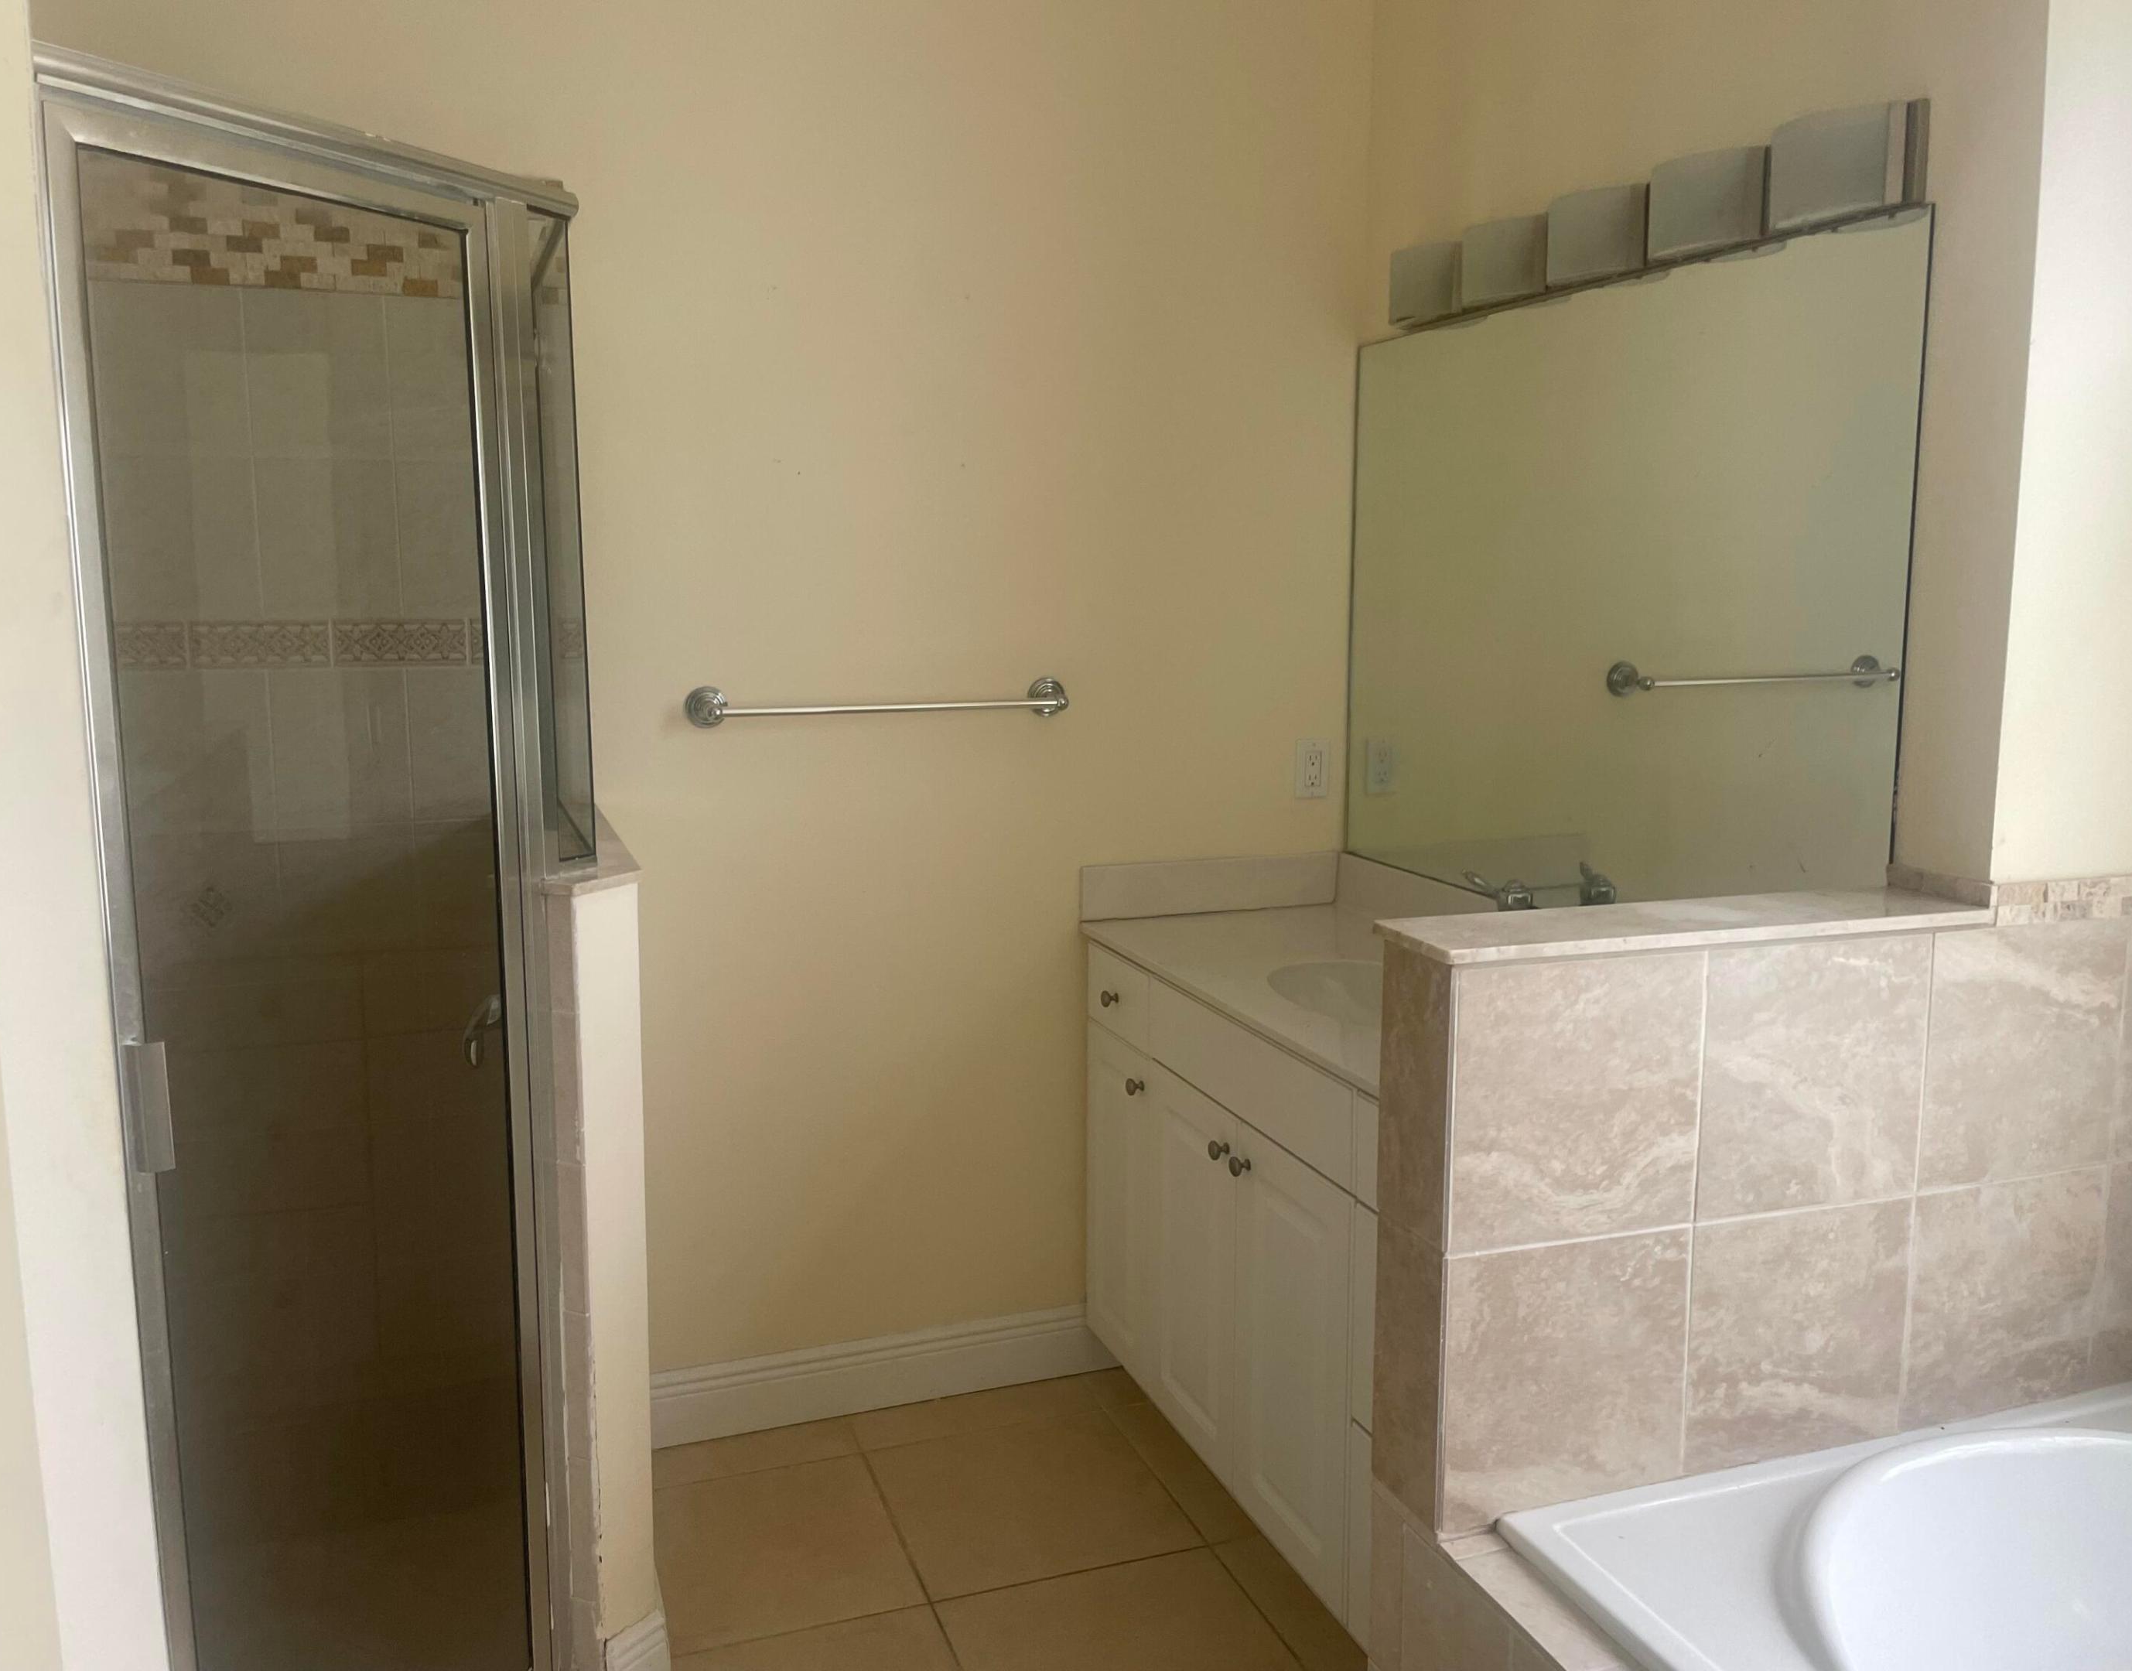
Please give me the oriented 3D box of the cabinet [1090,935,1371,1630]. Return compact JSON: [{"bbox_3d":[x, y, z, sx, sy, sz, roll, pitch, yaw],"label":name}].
[{"bbox_3d":[0.512,0.688,2.650,0.536,0.839,1.287,-3,9,-20],"label":"cabinet"}]

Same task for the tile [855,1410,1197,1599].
[{"bbox_3d":[-0.065,1.104,2.783,0.447,0.010,0.461,-3,9,-20],"label":"tile"}]

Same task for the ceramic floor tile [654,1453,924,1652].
[{"bbox_3d":[-0.471,1.125,2.637,0.406,0.010,0.459,-3,9,-20],"label":"ceramic floor tile"}]

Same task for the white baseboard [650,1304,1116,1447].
[{"bbox_3d":[-0.333,0.984,3.070,0.936,0.139,0.016,-3,9,-20],"label":"white baseboard"}]

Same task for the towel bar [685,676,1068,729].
[{"bbox_3d":[-0.305,-0.226,2.863,0.672,0.069,0.075,-3,9,-20],"label":"towel bar"}]

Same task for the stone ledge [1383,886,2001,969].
[{"bbox_3d":[0.684,0.096,1.832,0.706,0.018,0.146,-3,9,-20],"label":"stone ledge"}]

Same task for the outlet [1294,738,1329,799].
[{"bbox_3d":[0.474,-0.127,3.200,0.071,0.115,0.008,-3,9,-20],"label":"outlet"}]

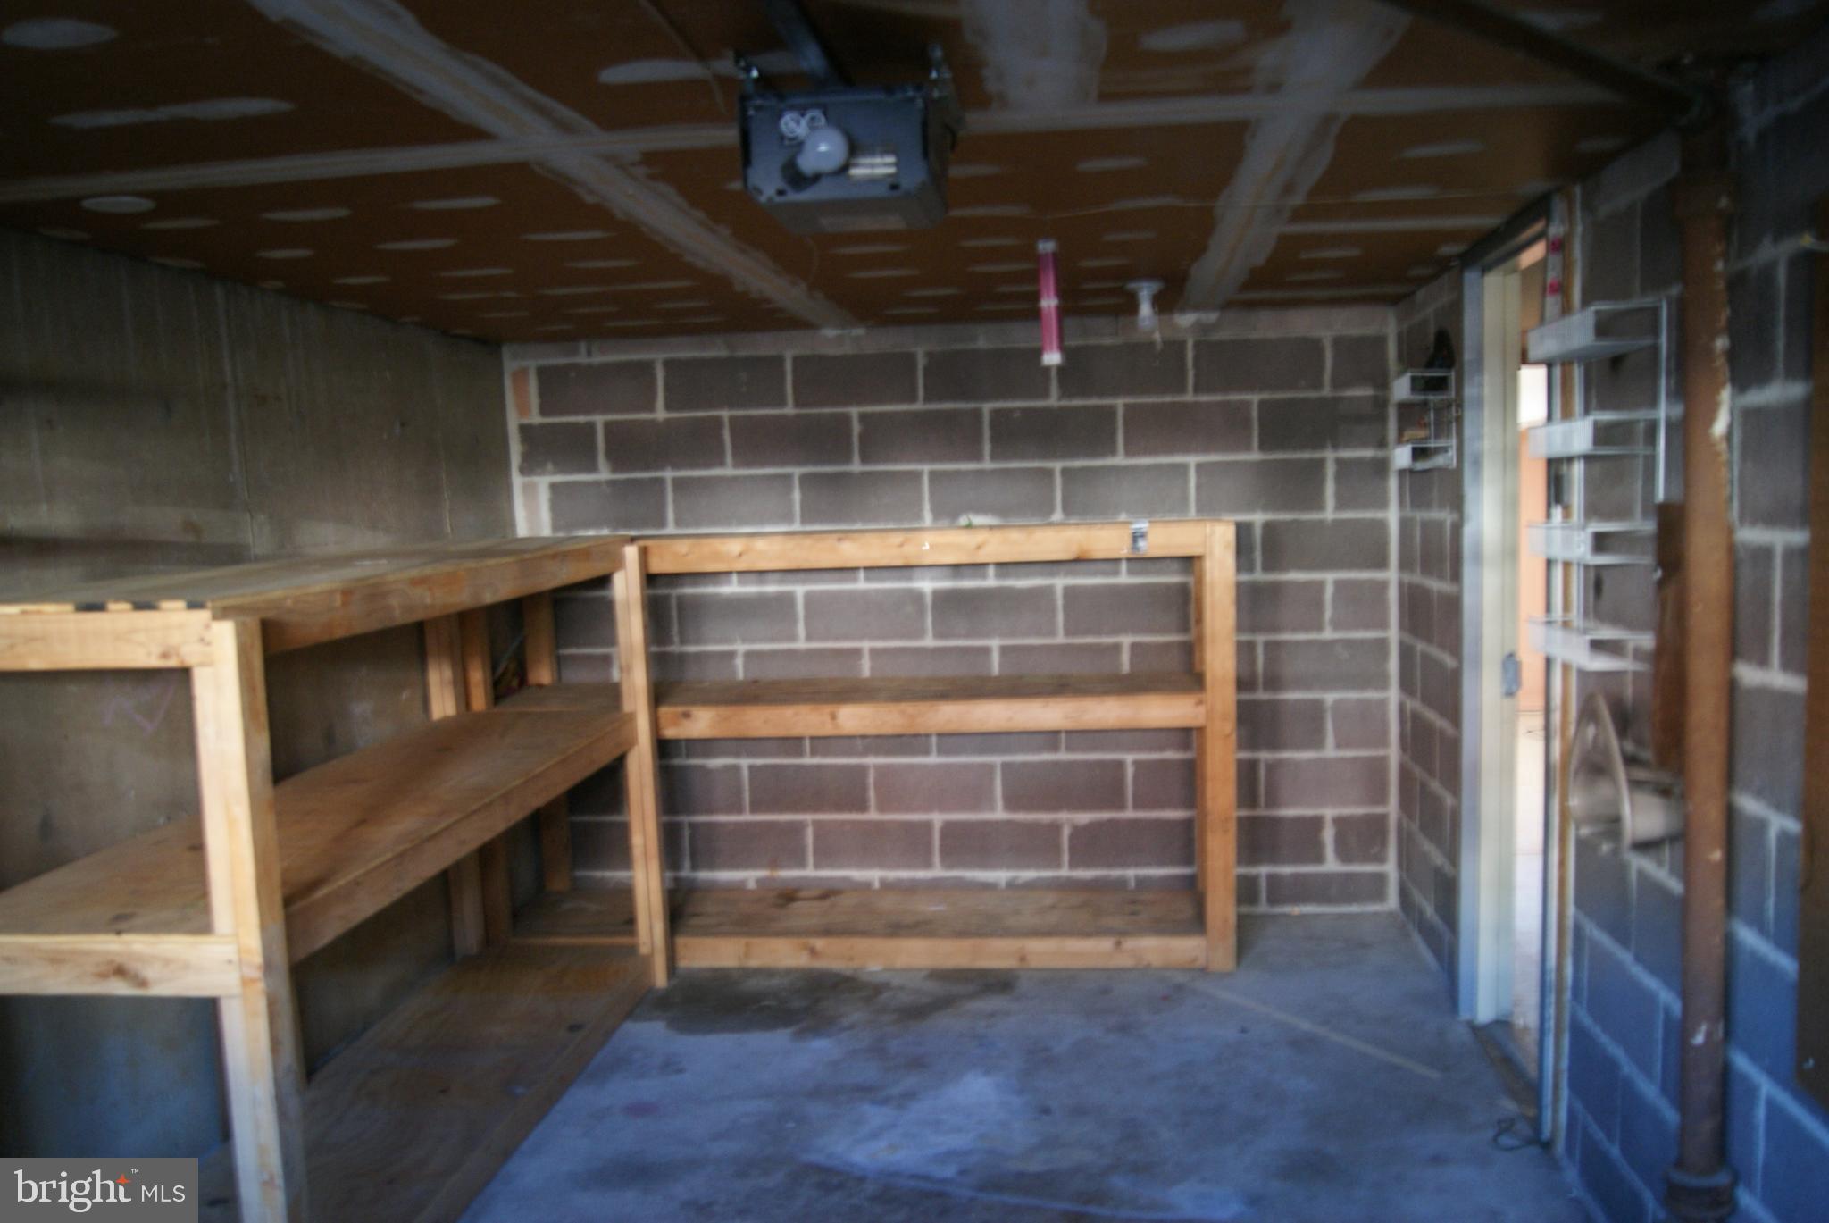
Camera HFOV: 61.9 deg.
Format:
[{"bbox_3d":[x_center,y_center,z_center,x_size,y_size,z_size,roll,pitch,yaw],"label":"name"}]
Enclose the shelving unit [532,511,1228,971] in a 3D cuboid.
[{"bbox_3d":[-0.200,0.410,5.059,2.435,1.404,0.600,-1,7,6],"label":"shelving unit"}]

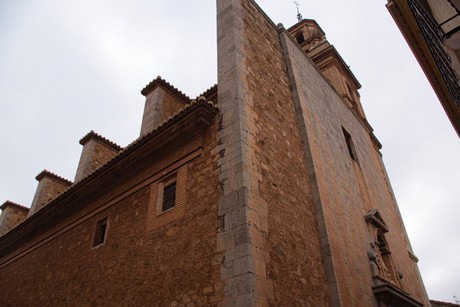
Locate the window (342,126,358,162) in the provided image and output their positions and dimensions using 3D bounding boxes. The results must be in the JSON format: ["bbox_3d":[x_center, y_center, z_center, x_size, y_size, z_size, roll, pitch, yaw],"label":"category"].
[{"bbox_3d":[5.662,-0.299,16.454,0.250,1.930,0.978,-28,-44,30],"label":"window"}]

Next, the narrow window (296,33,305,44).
[{"bbox_3d":[6.128,-9.767,29.524,0.637,1.575,0.250,-28,-44,30],"label":"narrow window"}]

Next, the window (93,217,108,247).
[{"bbox_3d":[-4.185,2.645,11.417,0.630,0.898,0.200,-28,-44,30],"label":"window"}]

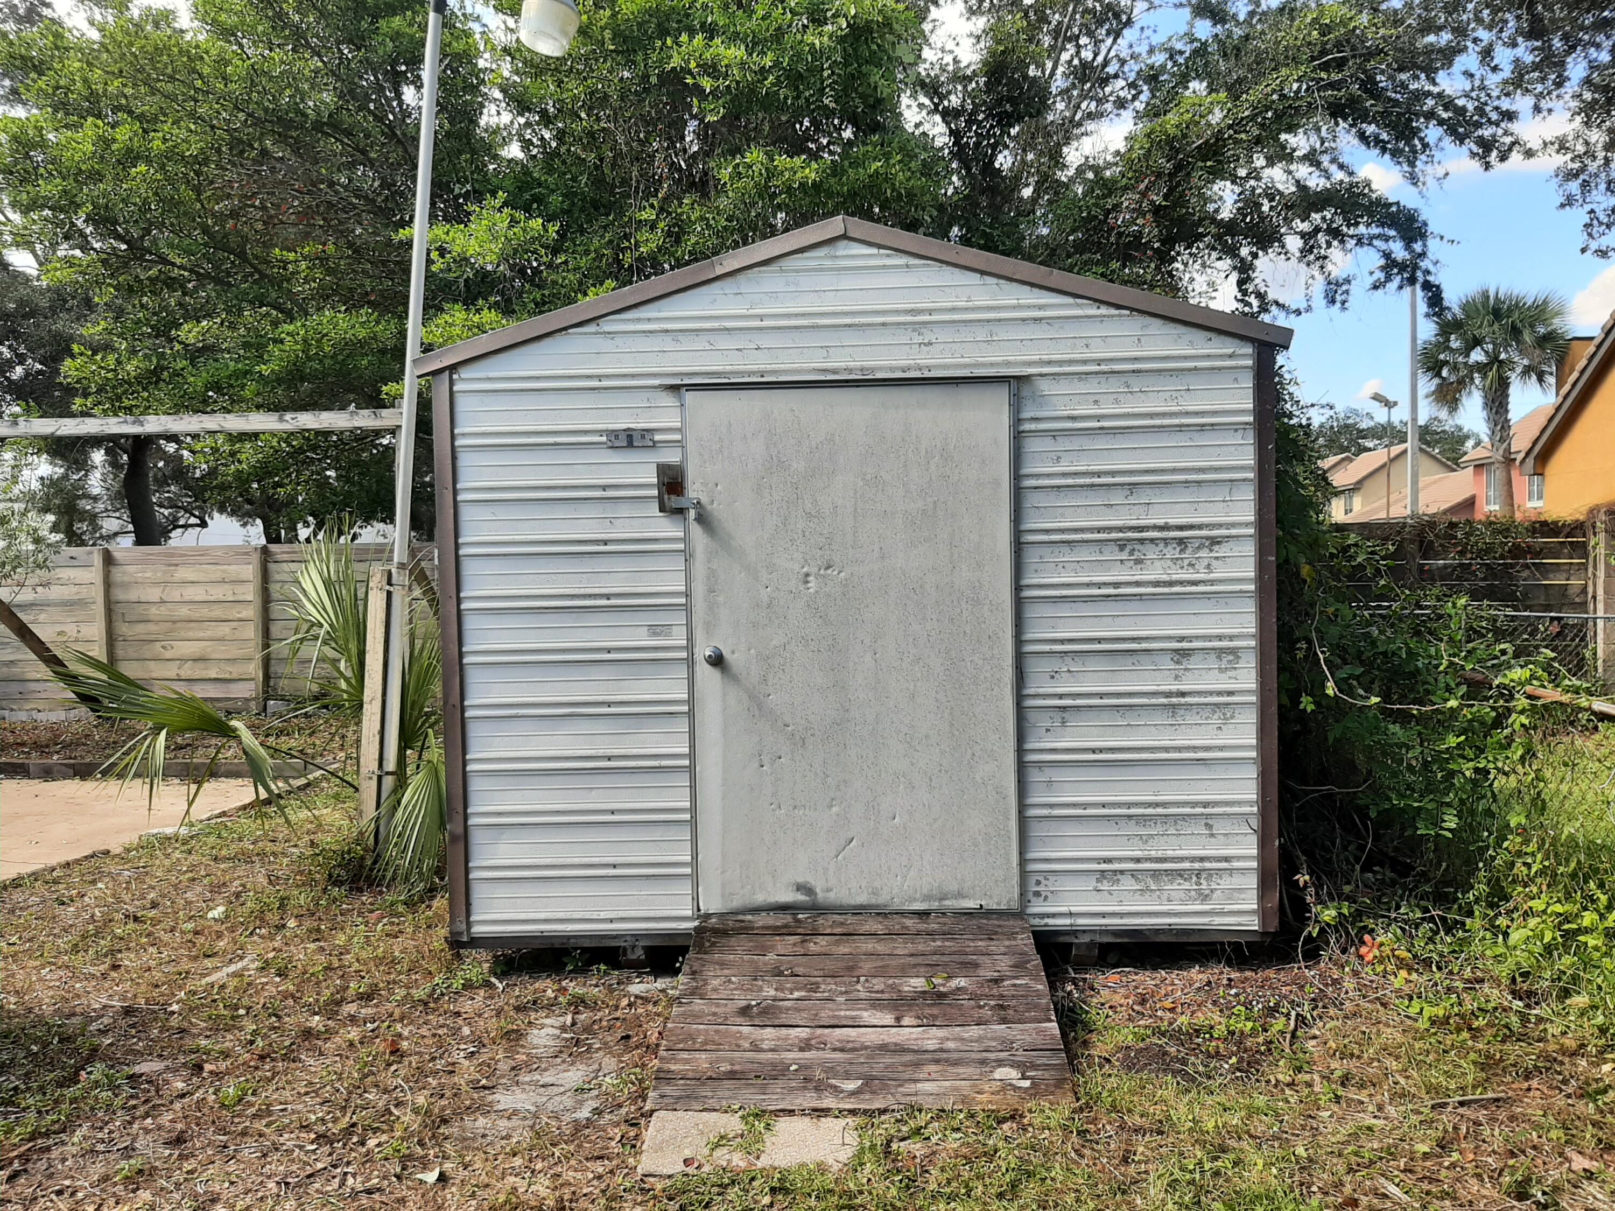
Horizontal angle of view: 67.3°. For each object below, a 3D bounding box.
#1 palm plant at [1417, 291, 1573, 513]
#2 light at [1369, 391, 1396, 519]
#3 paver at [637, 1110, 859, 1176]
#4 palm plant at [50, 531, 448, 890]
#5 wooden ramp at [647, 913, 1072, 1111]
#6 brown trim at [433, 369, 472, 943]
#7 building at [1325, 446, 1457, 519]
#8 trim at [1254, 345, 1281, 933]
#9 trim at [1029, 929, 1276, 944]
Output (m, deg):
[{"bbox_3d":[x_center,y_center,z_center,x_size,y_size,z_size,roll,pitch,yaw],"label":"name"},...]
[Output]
[{"bbox_3d":[15.496,-3.522,27.333,3.550,7.400,3.500,-1,2,2],"label":"palm plant"},{"bbox_3d":[19.561,-3.898,41.190,0.960,6.800,0.450,-1,2,2],"label":"light"},{"bbox_3d":[-0.145,1.445,3.217,0.590,0.055,0.345,-1,2,2],"label":"paver"},{"bbox_3d":[-2.803,0.495,6.381,2.100,1.750,1.500,-1,2,2],"label":"palm plant"},{"bbox_3d":[0.173,1.270,3.929,1.220,0.260,1.090,-1,2,2],"label":"wooden ramp"},{"bbox_3d":[-1.317,0.198,4.513,0.080,2.110,0.075,-1,2,2],"label":"brown trim"},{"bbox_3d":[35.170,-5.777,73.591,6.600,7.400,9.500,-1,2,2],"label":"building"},{"bbox_3d":[1.658,0.125,4.401,0.080,2.130,0.075,-1,2,2],"label":"trim"},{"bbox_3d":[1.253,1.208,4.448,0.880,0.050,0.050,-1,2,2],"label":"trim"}]

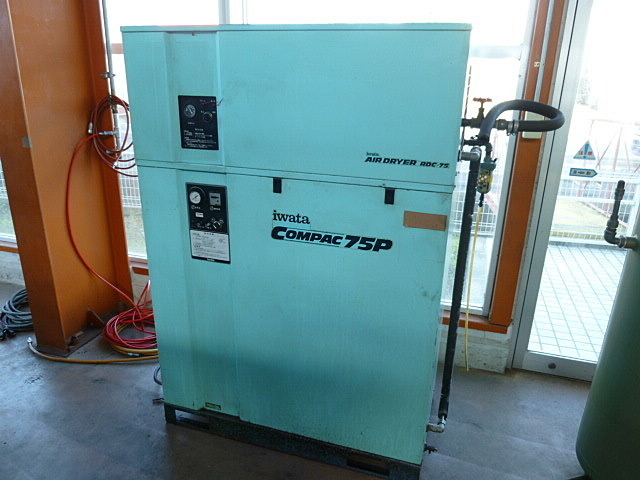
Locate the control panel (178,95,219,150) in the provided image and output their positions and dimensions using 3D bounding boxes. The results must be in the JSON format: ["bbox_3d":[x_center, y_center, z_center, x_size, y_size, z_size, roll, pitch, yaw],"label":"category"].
[{"bbox_3d":[-0.432,-0.423,1.672,0.152,0.186,0.020,7,20,16],"label":"control panel"}]

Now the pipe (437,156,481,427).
[{"bbox_3d":[0.512,0.229,1.722,0.036,1.083,0.036,6,20,16],"label":"pipe"}]

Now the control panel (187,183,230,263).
[{"bbox_3d":[-0.426,-0.064,1.796,0.171,0.310,0.020,7,20,16],"label":"control panel"}]

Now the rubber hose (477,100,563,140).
[{"bbox_3d":[0.699,-0.418,1.606,0.267,0.136,0.160,7,20,16],"label":"rubber hose"}]

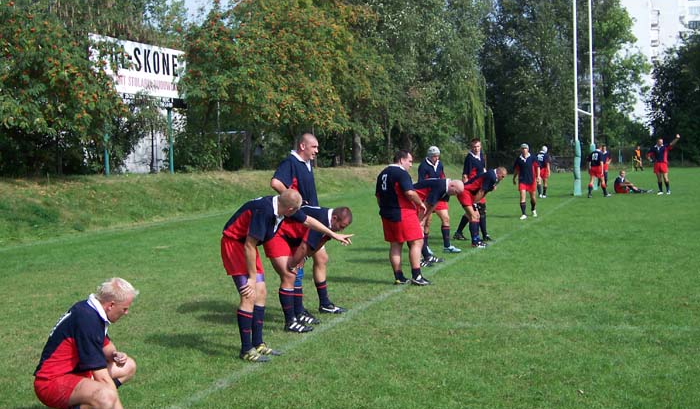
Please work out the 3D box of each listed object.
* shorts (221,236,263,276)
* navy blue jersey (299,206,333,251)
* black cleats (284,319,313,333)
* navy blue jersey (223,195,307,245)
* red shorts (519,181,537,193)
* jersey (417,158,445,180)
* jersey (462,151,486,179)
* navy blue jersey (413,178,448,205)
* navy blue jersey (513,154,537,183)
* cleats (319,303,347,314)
[{"bbox_3d":[-0.917,0.431,8.450,0.290,0.380,0.360,-1,3,23],"label":"shorts"},{"bbox_3d":[-0.427,0.236,9.950,0.600,0.420,0.540,-32,-5,15],"label":"navy blue jersey"},{"bbox_3d":[-0.495,1.172,9.620,0.285,0.120,0.105,0,3,26],"label":"black cleats"},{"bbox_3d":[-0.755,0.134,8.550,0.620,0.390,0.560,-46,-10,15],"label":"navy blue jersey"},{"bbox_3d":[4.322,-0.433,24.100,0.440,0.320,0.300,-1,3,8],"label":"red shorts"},{"bbox_3d":[1.399,-0.432,16.800,0.330,0.700,0.530,6,7,45],"label":"jersey"},{"bbox_3d":[2.372,-0.673,18.800,0.290,0.720,0.470,1,4,45],"label":"jersey"},{"bbox_3d":[1.208,-0.182,15.050,0.600,0.400,0.540,-32,-4,14],"label":"navy blue jersey"},{"bbox_3d":[4.300,-0.851,24.100,0.580,0.760,0.300,-1,3,8],"label":"navy blue jersey"},{"bbox_3d":[-0.175,1.139,10.850,0.305,0.120,0.110,-1,3,5],"label":"cleats"}]

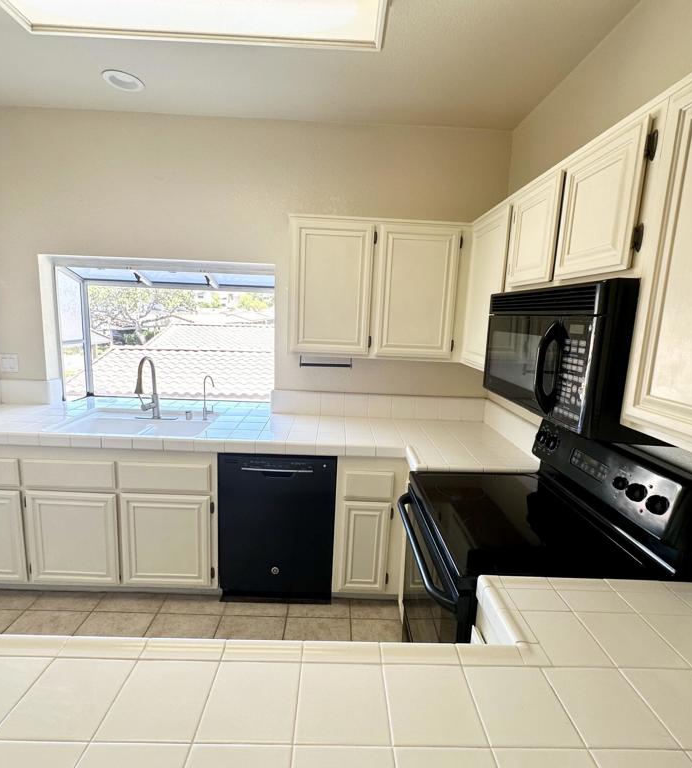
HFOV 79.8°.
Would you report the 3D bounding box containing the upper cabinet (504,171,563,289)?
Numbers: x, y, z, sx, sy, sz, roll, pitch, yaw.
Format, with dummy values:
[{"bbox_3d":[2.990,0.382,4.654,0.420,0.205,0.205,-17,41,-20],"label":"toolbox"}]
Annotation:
[{"bbox_3d":[0.804,-0.515,1.483,0.306,0.352,0.398,2,9,-1],"label":"upper cabinet"}]

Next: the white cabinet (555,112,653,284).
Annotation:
[{"bbox_3d":[0.810,-0.452,1.103,0.306,0.352,0.372,2,9,-1],"label":"white cabinet"}]

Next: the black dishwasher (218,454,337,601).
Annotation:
[{"bbox_3d":[-0.368,0.738,2.458,0.612,0.863,0.595,2,9,-1],"label":"black dishwasher"}]

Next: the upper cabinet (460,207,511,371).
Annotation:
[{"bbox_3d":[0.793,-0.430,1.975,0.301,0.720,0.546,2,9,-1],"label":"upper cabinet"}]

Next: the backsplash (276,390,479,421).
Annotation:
[{"bbox_3d":[0.215,0.144,2.654,1.381,0.145,0.020,2,9,-1],"label":"backsplash"}]

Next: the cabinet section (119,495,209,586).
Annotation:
[{"bbox_3d":[-0.946,0.786,2.419,0.463,0.518,0.520,2,9,-1],"label":"cabinet section"}]

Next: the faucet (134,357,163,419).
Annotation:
[{"bbox_3d":[-1.116,0.029,2.299,0.128,0.370,0.224,2,9,-1],"label":"faucet"}]

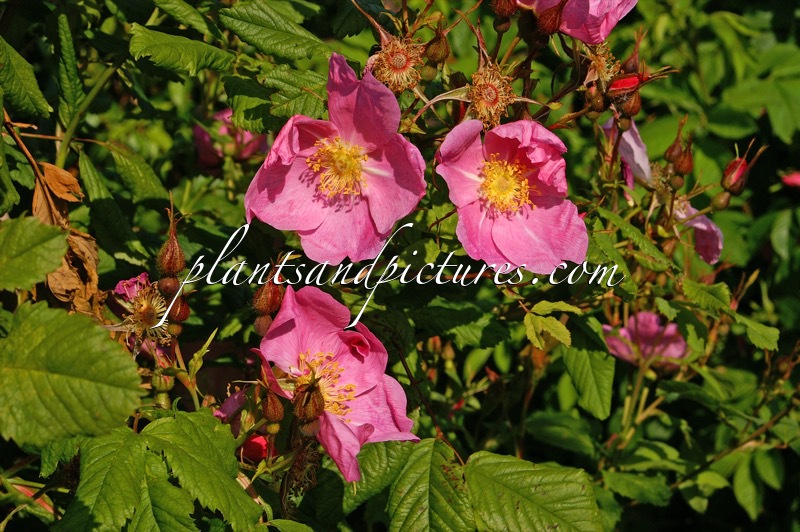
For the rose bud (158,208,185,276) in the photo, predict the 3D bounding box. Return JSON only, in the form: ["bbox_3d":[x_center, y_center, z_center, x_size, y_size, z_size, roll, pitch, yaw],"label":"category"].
[{"bbox_3d":[-0.078,-0.008,0.680,0.010,0.023,0.010,-2,12,0],"label":"rose bud"}]

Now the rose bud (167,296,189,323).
[{"bbox_3d":[-0.076,0.015,0.685,0.008,0.009,0.008,-2,12,0],"label":"rose bud"}]

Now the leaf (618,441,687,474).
[{"bbox_3d":[0.113,0.085,0.890,0.030,0.010,0.016,13,52,3],"label":"leaf"}]

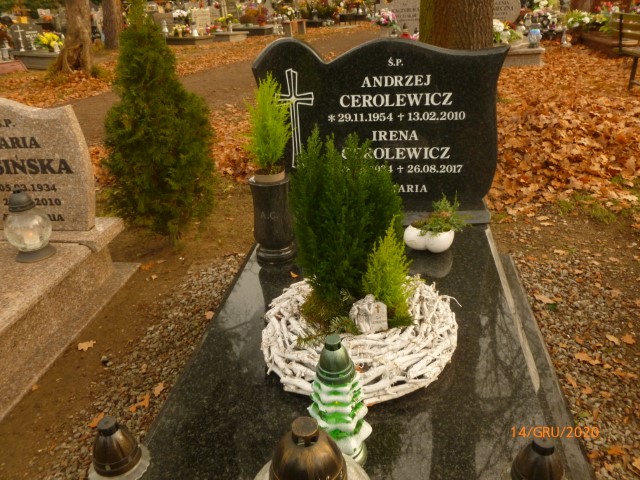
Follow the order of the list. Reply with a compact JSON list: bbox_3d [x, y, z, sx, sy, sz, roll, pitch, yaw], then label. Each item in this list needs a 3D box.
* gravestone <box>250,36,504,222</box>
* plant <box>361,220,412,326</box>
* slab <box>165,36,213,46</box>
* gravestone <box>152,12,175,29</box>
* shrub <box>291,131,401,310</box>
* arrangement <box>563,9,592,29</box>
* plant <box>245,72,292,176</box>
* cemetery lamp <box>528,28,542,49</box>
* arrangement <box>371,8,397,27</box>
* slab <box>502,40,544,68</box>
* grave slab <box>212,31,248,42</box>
[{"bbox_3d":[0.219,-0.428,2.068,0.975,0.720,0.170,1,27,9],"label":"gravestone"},{"bbox_3d":[0.188,0.098,1.428,0.140,0.335,0.140,1,27,9],"label":"plant"},{"bbox_3d":[-3.596,-5.476,14.024,0.970,0.250,1.400,1,27,9],"label":"slab"},{"bbox_3d":[-4.297,-6.169,14.556,0.680,0.480,0.160,1,27,9],"label":"gravestone"},{"bbox_3d":[0.076,-0.036,1.441,0.310,0.570,0.280,1,27,9],"label":"shrub"},{"bbox_3d":[4.539,-3.879,9.079,0.480,0.360,0.400,1,27,9],"label":"arrangement"},{"bbox_3d":[-0.171,-0.369,1.736,0.165,0.380,0.155,1,27,9],"label":"plant"},{"bbox_3d":[3.201,-2.997,7.704,0.185,0.275,0.185,1,27,9],"label":"cemetery lamp"},{"bbox_3d":[1.054,-3.688,8.607,0.430,0.300,0.360,1,27,9],"label":"arrangement"},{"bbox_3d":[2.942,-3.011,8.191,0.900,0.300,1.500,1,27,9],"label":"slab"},{"bbox_3d":[-2.701,-5.698,14.366,0.900,0.250,1.500,1,27,9],"label":"grave slab"}]

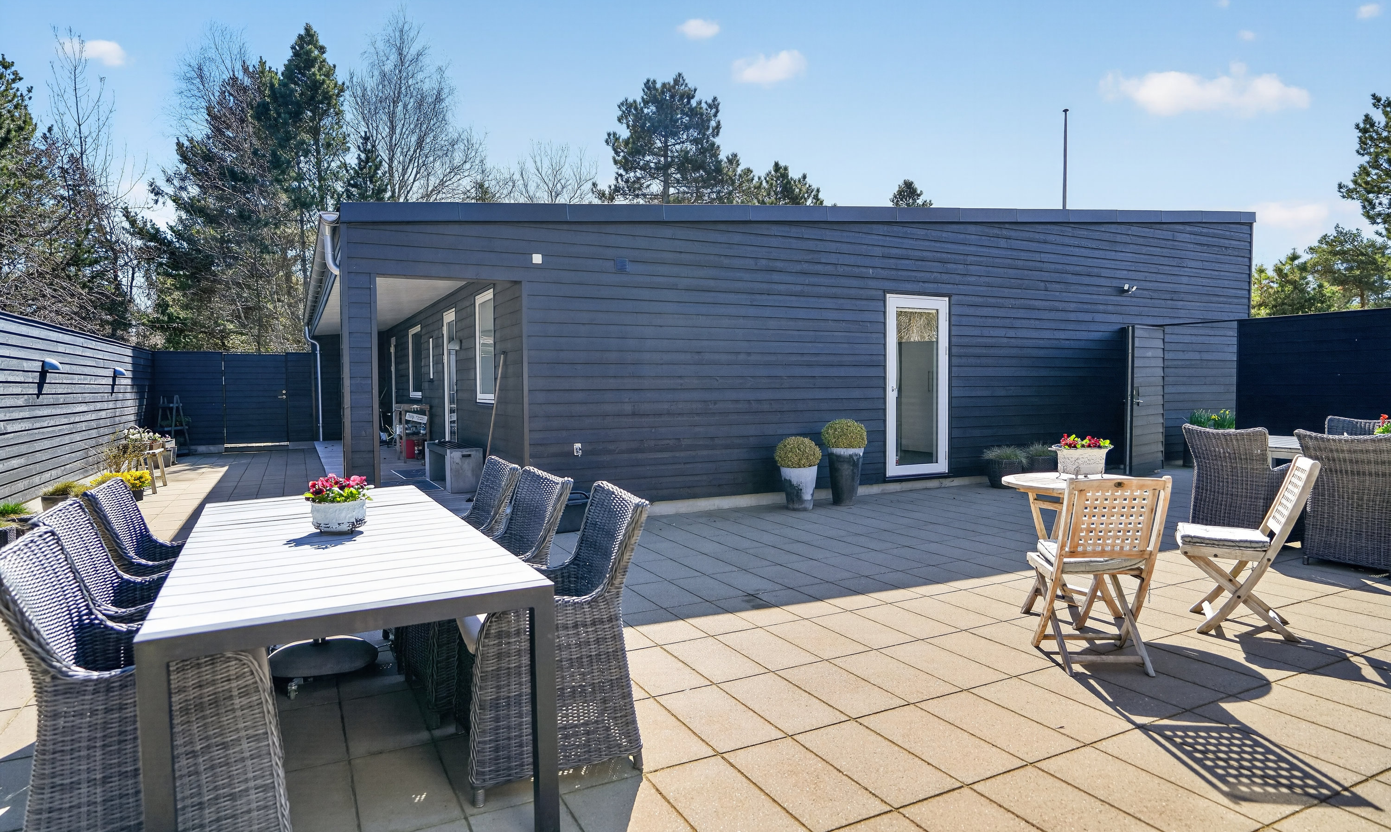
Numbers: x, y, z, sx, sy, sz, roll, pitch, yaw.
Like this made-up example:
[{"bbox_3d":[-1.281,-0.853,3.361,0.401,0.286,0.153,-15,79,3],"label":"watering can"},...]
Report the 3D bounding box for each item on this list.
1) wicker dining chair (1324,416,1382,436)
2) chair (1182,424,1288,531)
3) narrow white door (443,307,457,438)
[{"bbox_3d":[5.758,0.496,6.785,0.660,0.920,0.620,-2,3,-27],"label":"wicker dining chair"},{"bbox_3d":[4.279,0.537,6.013,0.670,0.920,0.620,-2,3,-27],"label":"chair"},{"bbox_3d":[-3.362,-0.356,10.720,0.090,2.180,0.970,-2,3,-27],"label":"narrow white door"}]

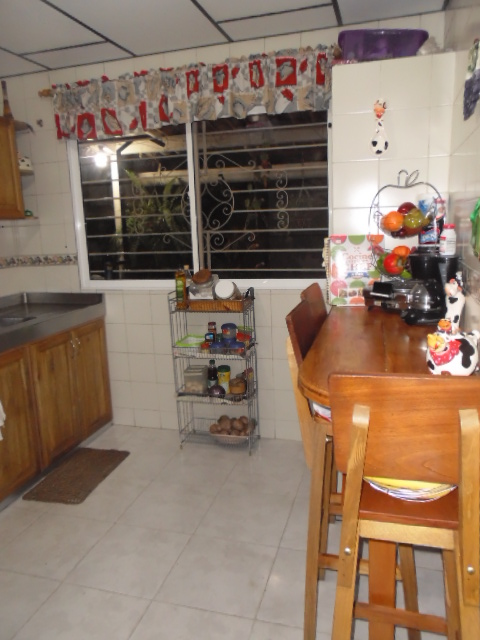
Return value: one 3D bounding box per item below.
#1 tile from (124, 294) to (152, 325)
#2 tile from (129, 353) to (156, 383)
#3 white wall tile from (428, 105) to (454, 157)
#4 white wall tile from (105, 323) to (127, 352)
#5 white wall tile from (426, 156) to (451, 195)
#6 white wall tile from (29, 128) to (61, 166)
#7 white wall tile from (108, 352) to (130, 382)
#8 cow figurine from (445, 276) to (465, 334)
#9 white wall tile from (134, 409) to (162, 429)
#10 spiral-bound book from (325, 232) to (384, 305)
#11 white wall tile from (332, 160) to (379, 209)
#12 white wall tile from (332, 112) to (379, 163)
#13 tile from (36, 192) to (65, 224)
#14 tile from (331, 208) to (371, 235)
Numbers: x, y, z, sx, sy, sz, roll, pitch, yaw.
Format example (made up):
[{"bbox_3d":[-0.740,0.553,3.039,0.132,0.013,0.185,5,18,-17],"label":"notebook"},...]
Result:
[{"bbox_3d":[-0.678,-0.070,3.213,0.203,0.203,0.010,1,11,16],"label":"tile"},{"bbox_3d":[-0.662,0.329,3.290,0.203,0.203,0.010,1,11,16],"label":"tile"},{"bbox_3d":[0.848,-0.797,2.032,0.088,0.203,0.010,1,11,16],"label":"white wall tile"},{"bbox_3d":[-0.869,0.124,3.341,0.200,0.200,0.010,1,12,17],"label":"white wall tile"},{"bbox_3d":[0.858,-0.601,2.082,0.093,0.200,0.010,1,12,17],"label":"white wall tile"},{"bbox_3d":[-1.307,-1.154,3.205,0.200,0.200,0.010,1,12,17],"label":"white wall tile"},{"bbox_3d":[-0.861,0.324,3.381,0.200,0.200,0.010,1,12,17],"label":"white wall tile"},{"bbox_3d":[0.737,-0.049,1.638,0.060,0.192,0.052,-4,11,-10],"label":"cow figurine"},{"bbox_3d":[-0.641,0.680,3.343,0.206,0.127,0.010,1,12,17],"label":"white wall tile"},{"bbox_3d":[0.527,-0.227,2.211,0.258,0.324,0.030,1,5,17],"label":"spiral-bound book"},{"bbox_3d":[0.527,-0.614,2.184,0.203,0.203,0.010,1,12,17],"label":"white wall tile"},{"bbox_3d":[0.519,-0.813,2.143,0.203,0.204,0.010,1,12,17],"label":"white wall tile"},{"bbox_3d":[-1.273,-0.746,3.252,0.203,0.203,0.010,1,11,16],"label":"tile"},{"bbox_3d":[0.535,-0.417,2.225,0.203,0.200,0.010,1,12,17],"label":"tile"}]

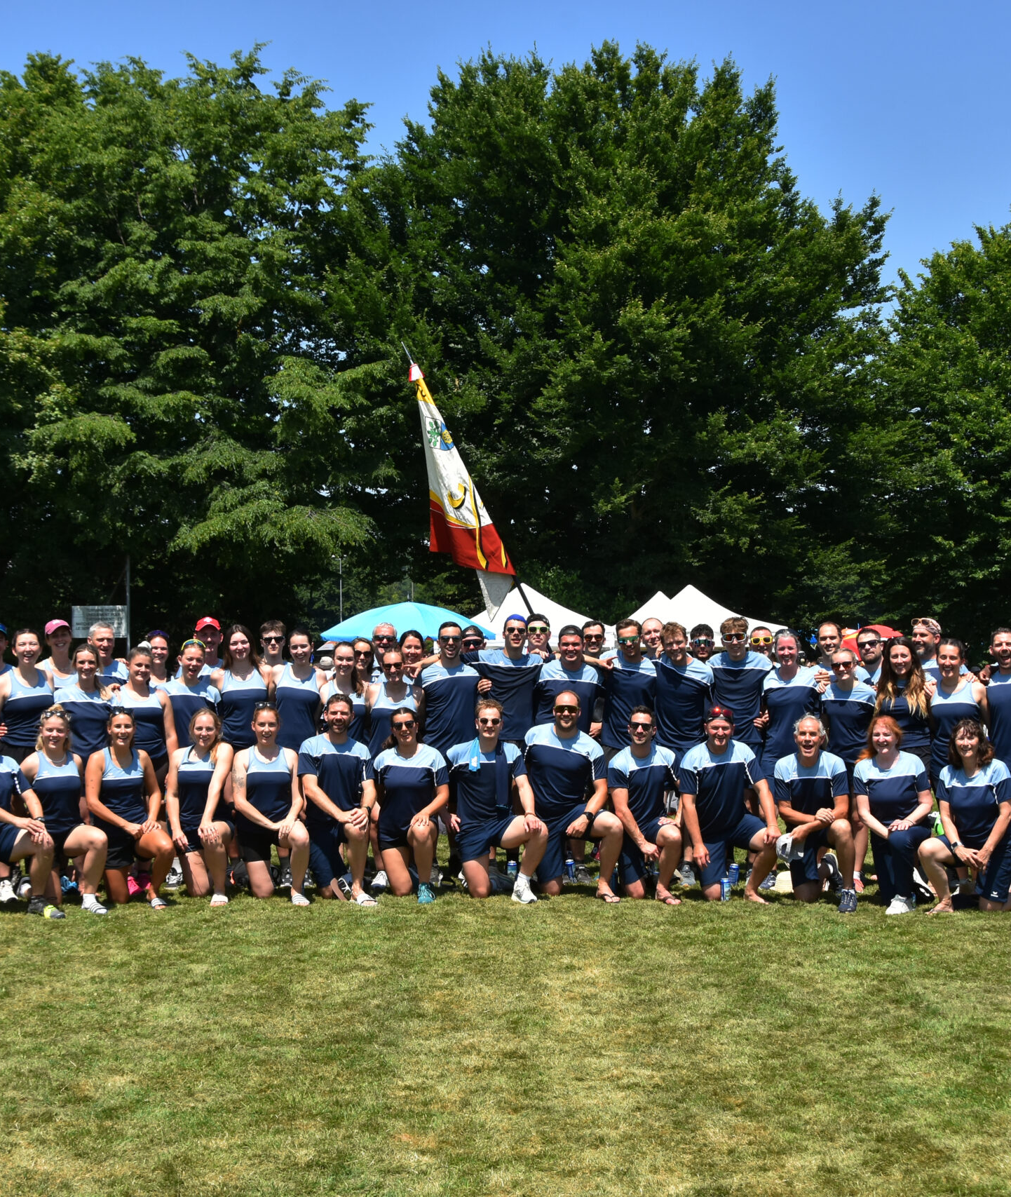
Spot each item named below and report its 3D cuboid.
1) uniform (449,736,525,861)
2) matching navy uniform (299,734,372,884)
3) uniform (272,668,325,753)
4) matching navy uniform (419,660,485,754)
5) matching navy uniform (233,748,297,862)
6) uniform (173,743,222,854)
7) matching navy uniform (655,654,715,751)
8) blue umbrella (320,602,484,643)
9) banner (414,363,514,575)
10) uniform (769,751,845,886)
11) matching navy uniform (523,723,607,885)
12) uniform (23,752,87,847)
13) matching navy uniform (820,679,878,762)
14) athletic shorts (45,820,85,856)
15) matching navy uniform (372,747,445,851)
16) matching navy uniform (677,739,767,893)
[{"bbox_3d":[-0.120,1.239,11.250,0.470,0.770,0.400,0,-1,-7],"label":"uniform"},{"bbox_3d":[-1.058,1.316,11.550,0.460,0.920,0.460,-1,-2,-8],"label":"matching navy uniform"},{"bbox_3d":[-1.384,0.743,12.300,0.370,0.580,0.260,-1,-2,-5],"label":"uniform"},{"bbox_3d":[-0.371,0.746,12.350,0.460,0.680,0.280,-1,-2,2],"label":"matching navy uniform"},{"bbox_3d":[-1.473,1.262,11.300,0.400,0.710,0.360,0,-1,-6],"label":"matching navy uniform"},{"bbox_3d":[-2.010,1.301,12.100,0.400,0.740,0.360,-1,-2,-6],"label":"uniform"},{"bbox_3d":[1.168,0.685,12.100,0.430,0.670,0.280,0,-1,2],"label":"matching navy uniform"},{"bbox_3d":[-1.159,1.167,22.460,2.130,2.250,2.130,-1,-2,0],"label":"blue umbrella"},{"bbox_3d":[-0.280,-0.878,12.500,0.720,1.500,0.280,0,-1,0],"label":"banner"},{"bbox_3d":[1.868,1.358,11.350,0.480,0.840,0.450,-1,-2,-4],"label":"uniform"},{"bbox_3d":[0.360,1.241,11.150,0.510,0.980,0.480,0,-1,-10],"label":"matching navy uniform"},{"bbox_3d":[-2.733,1.208,11.200,0.380,0.600,0.280,-1,-2,-15],"label":"uniform"},{"bbox_3d":[2.305,0.821,12.350,0.420,0.580,0.270,-1,-2,5],"label":"matching navy uniform"},{"bbox_3d":[-2.683,1.461,11.150,0.340,0.270,0.340,0,-1,-14],"label":"athletic shorts"},{"bbox_3d":[-0.588,1.227,11.300,0.460,0.670,0.360,0,-1,-3],"label":"matching navy uniform"},{"bbox_3d":[1.407,1.406,11.900,0.570,1.000,0.500,-1,-2,0],"label":"matching navy uniform"}]

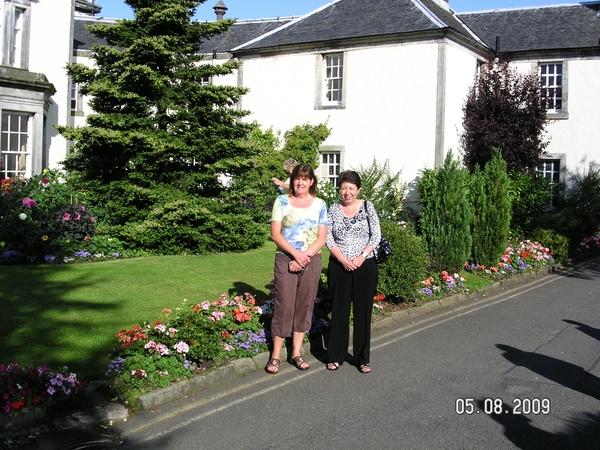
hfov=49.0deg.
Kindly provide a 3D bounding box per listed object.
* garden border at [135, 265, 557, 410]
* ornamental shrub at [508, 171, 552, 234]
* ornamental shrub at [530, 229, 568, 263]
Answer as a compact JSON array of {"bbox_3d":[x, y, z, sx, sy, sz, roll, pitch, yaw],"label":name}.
[{"bbox_3d":[1.656,0.937,8.046,0.200,0.130,9.210,5,6,37],"label":"garden border"},{"bbox_3d":[4.510,-0.212,12.913,1.000,1.550,0.900,1,4,0],"label":"ornamental shrub"},{"bbox_3d":[4.509,0.319,11.895,0.700,0.650,0.650,1,4,0],"label":"ornamental shrub"}]

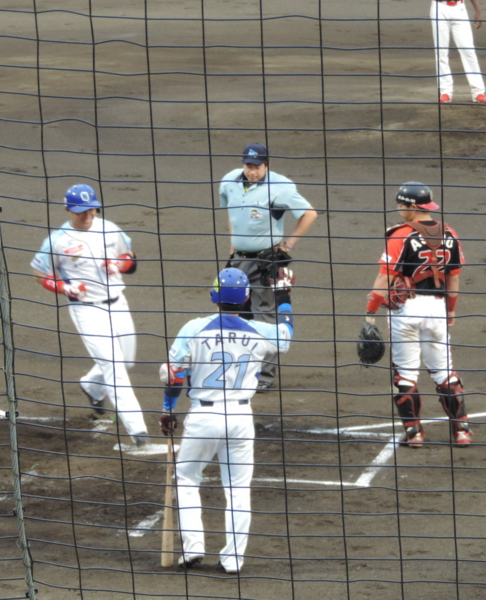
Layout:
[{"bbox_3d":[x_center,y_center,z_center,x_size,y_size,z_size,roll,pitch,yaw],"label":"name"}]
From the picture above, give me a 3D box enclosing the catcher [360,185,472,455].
[{"bbox_3d":[1.162,0.080,28.253,0.700,1.740,0.500,-1,9,-8],"label":"catcher"}]

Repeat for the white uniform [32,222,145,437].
[{"bbox_3d":[-1.006,0.178,28.165,0.660,1.420,0.620,-3,10,-24],"label":"white uniform"}]

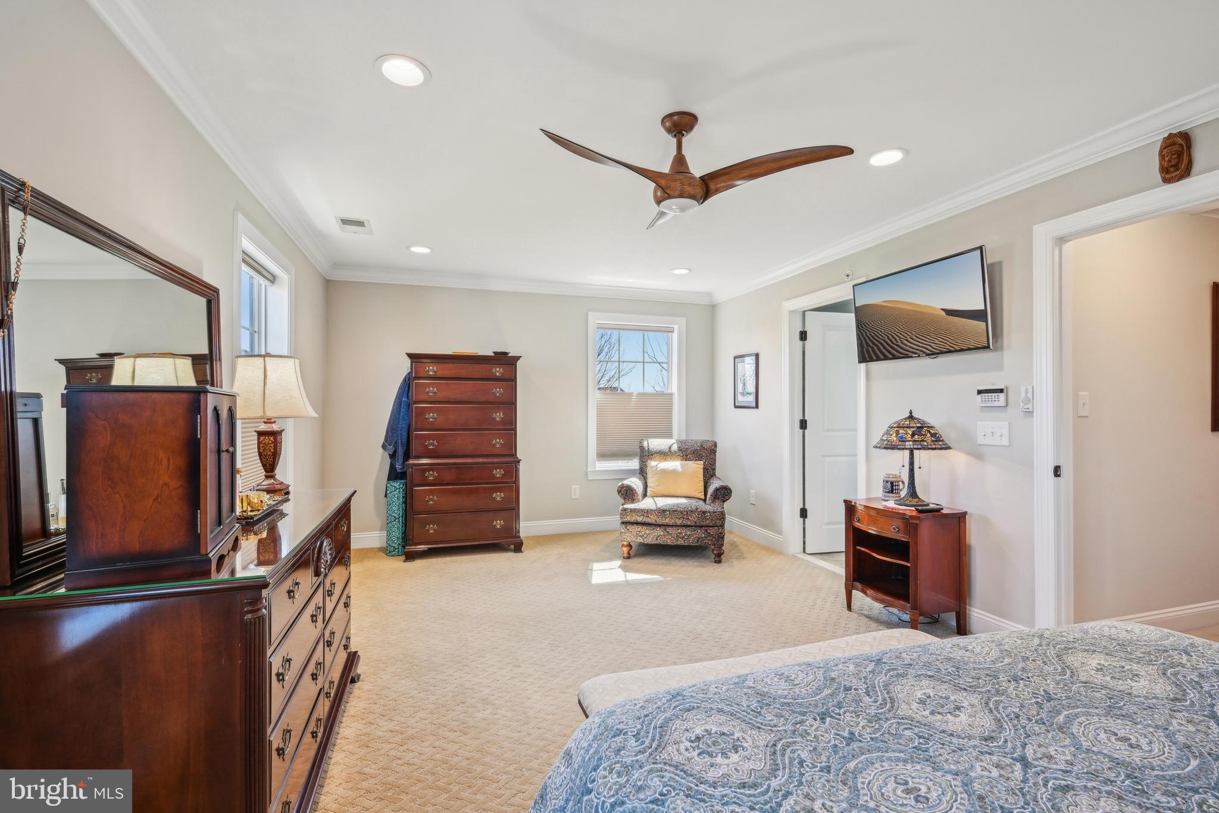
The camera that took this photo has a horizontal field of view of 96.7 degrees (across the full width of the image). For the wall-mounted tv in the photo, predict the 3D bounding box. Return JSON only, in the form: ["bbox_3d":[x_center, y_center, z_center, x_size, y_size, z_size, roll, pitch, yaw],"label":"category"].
[{"bbox_3d":[1.830,-0.557,3.234,0.050,0.530,0.910,-5,1,-18],"label":"wall-mounted tv"}]

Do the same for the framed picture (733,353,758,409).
[{"bbox_3d":[1.303,-0.235,5.136,0.022,0.516,0.436,0,0,-18],"label":"framed picture"}]

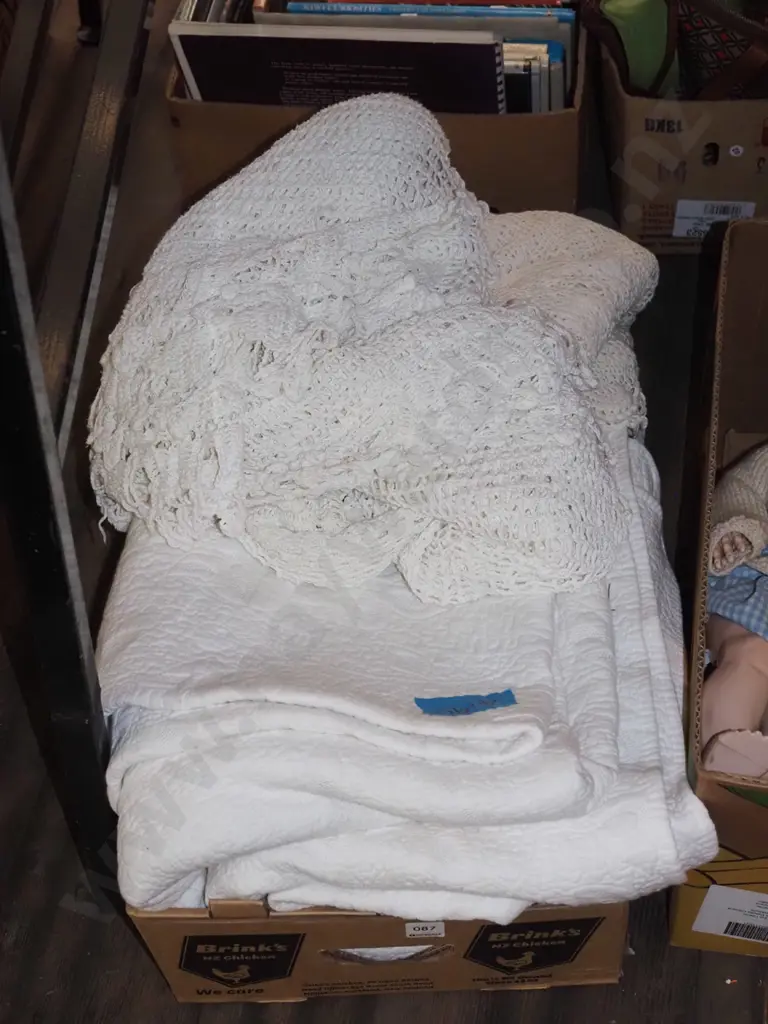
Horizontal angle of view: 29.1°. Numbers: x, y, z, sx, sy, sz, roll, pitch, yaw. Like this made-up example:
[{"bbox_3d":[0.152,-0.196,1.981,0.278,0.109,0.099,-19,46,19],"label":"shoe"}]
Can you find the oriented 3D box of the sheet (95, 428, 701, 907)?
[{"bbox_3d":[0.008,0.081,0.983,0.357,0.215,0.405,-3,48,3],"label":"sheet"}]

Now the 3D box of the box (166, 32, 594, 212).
[{"bbox_3d":[0.022,-0.459,1.600,0.400,0.210,0.360,4,51,9],"label":"box"}]

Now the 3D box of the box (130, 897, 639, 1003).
[{"bbox_3d":[0.003,0.124,1.082,0.299,0.122,0.420,-3,48,3],"label":"box"}]

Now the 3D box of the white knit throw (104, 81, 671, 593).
[{"bbox_3d":[-0.003,-0.098,0.946,0.372,0.200,0.330,-3,48,3],"label":"white knit throw"}]

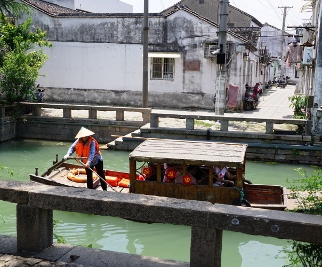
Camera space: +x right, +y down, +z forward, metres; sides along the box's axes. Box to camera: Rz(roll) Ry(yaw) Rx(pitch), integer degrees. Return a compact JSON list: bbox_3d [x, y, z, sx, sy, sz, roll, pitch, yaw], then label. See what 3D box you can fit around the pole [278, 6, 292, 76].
[{"bbox_3d":[9.513,-6.708,36.369,1.150,6.090,0.300,4,12,17],"label":"pole"}]

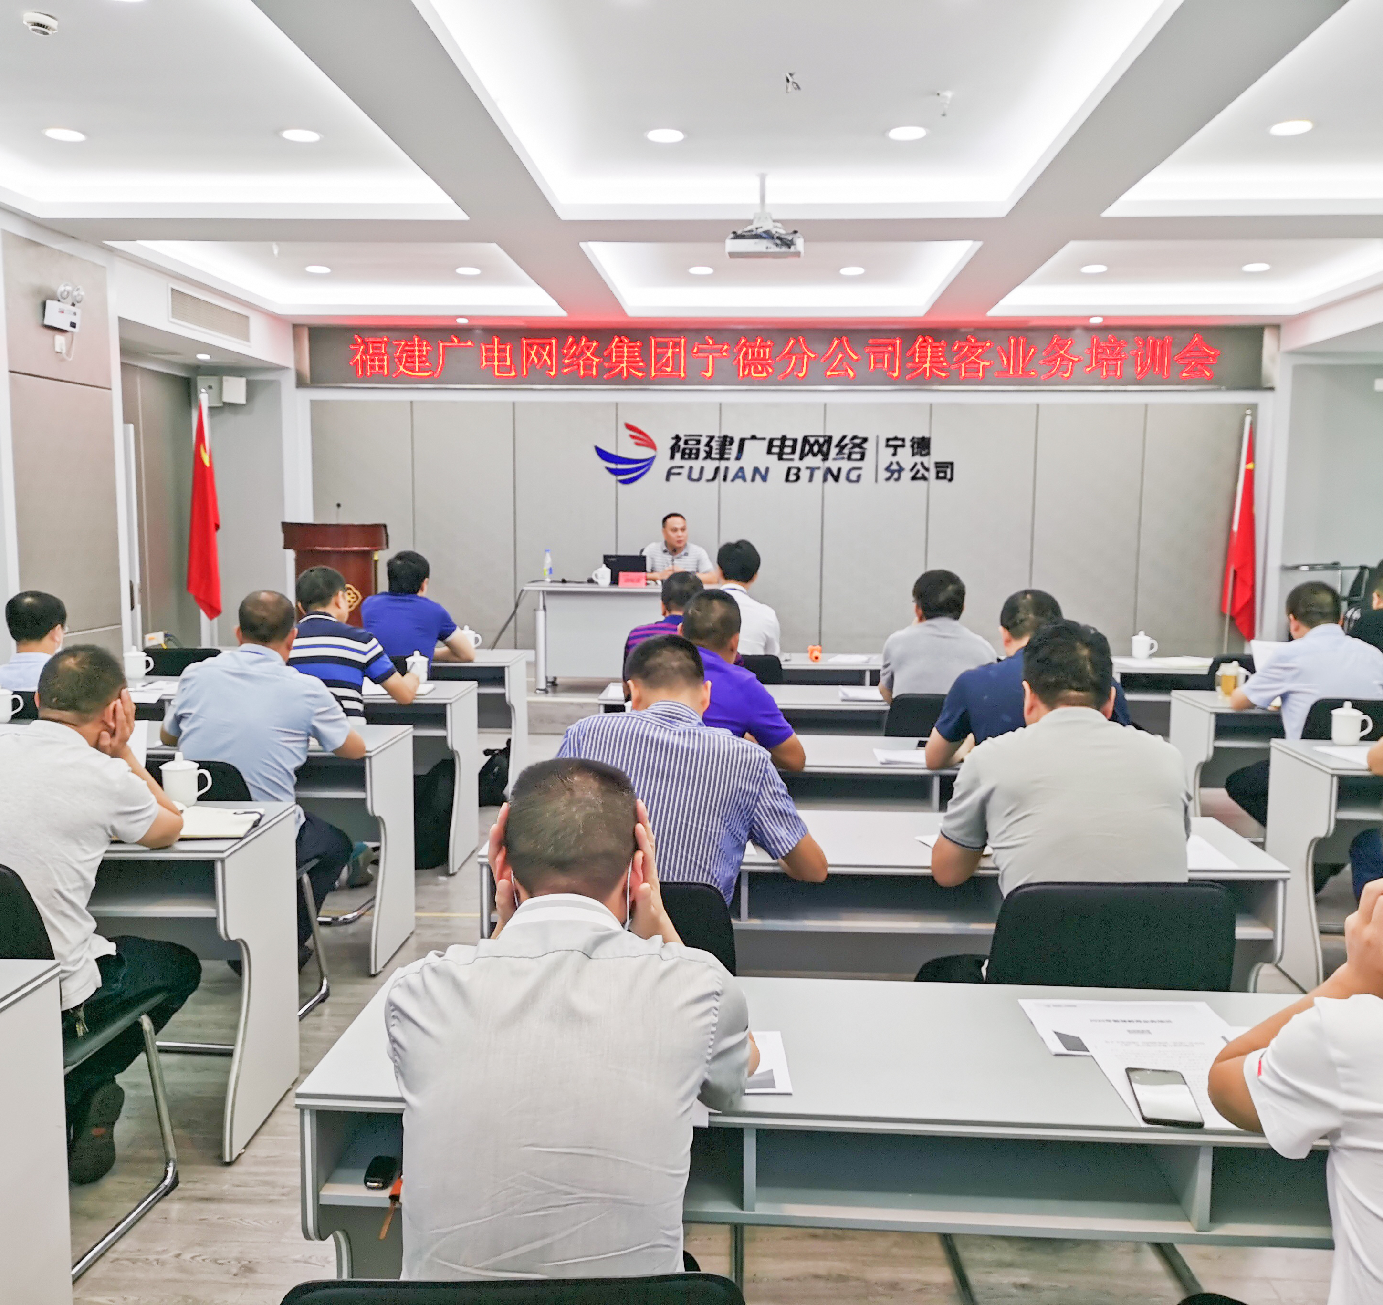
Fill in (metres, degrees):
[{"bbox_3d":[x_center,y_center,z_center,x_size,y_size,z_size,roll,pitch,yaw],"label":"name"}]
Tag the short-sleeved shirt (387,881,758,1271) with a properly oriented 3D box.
[{"bbox_3d":[-0.150,0.577,1.713,0.470,0.580,0.420,1,6,3],"label":"short-sleeved shirt"}]

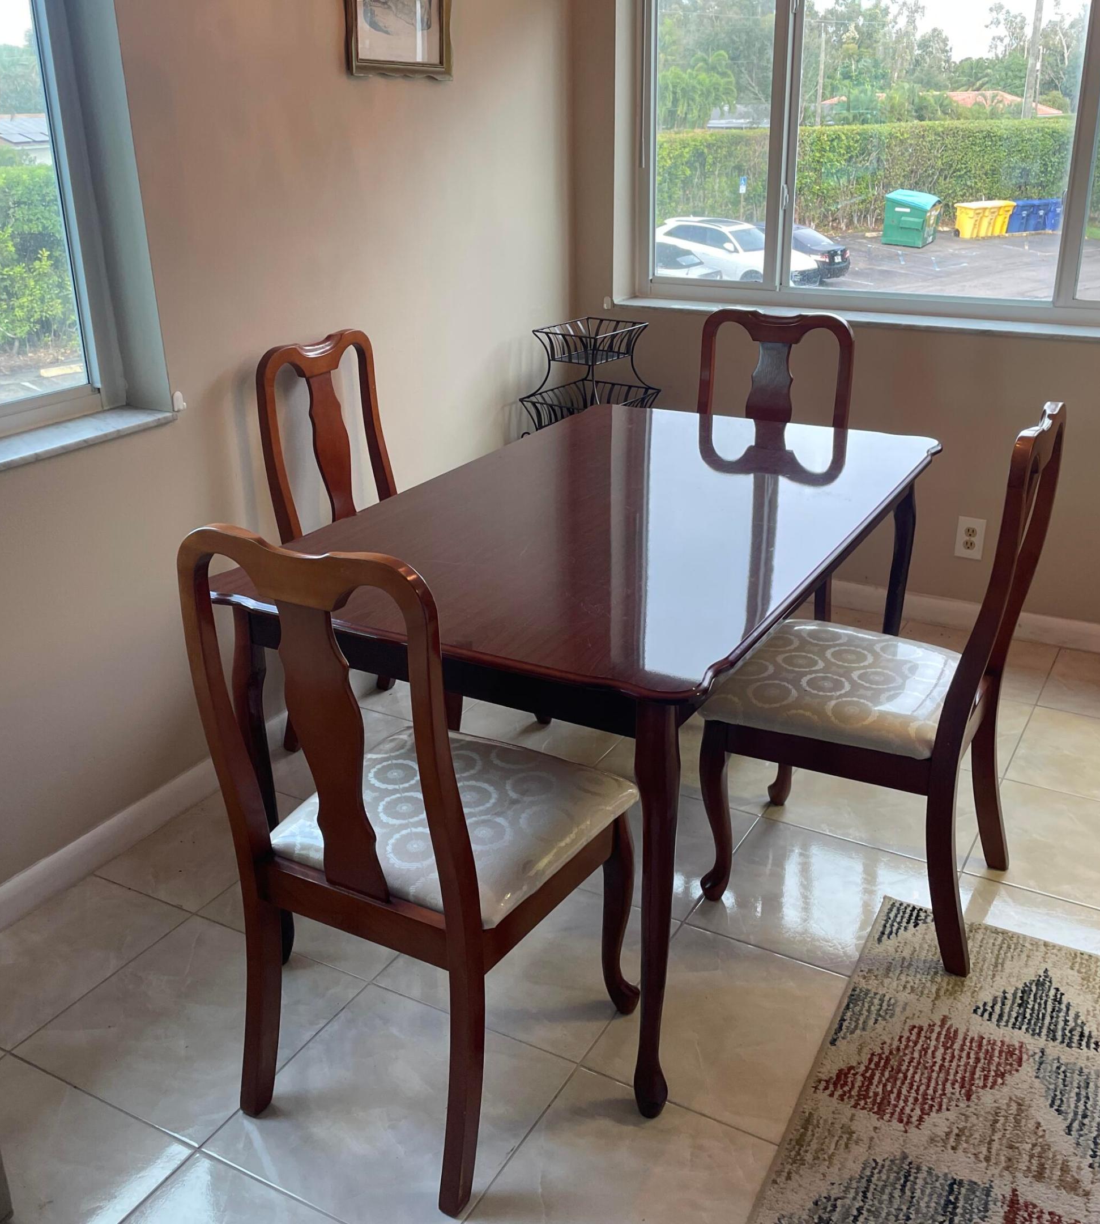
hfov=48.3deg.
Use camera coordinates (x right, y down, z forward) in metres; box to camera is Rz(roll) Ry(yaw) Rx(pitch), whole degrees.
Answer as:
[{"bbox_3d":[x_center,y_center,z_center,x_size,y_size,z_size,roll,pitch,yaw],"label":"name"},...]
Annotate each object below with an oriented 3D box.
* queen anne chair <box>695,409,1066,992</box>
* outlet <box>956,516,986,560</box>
[{"bbox_3d":[0.606,0.092,2.297,0.542,0.987,0.452,12,25,27],"label":"queen anne chair"},{"bbox_3d":[1.221,-0.213,3.556,0.077,0.122,0.006,12,25,27],"label":"outlet"}]

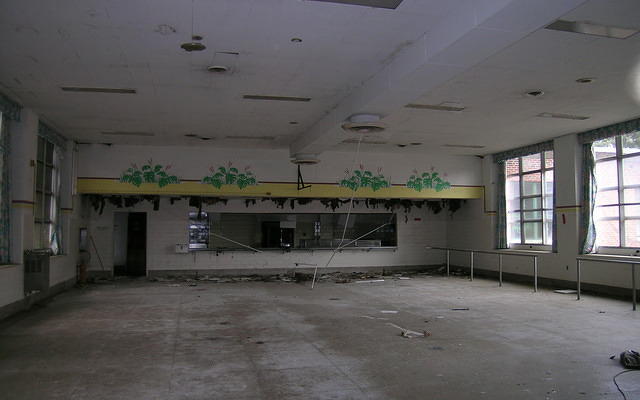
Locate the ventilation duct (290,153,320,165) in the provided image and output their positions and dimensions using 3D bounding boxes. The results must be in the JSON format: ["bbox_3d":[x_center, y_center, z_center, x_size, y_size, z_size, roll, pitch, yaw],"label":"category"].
[{"bbox_3d":[-0.392,-1.091,14.111,0.750,0.260,0.750,1,-3,-13],"label":"ventilation duct"}]

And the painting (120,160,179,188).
[{"bbox_3d":[-4.750,-0.716,14.443,1.550,0.790,0.040,1,-3,-13],"label":"painting"}]

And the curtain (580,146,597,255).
[{"bbox_3d":[6.298,-0.062,12.163,0.160,2.640,0.420,1,-3,-13],"label":"curtain"}]

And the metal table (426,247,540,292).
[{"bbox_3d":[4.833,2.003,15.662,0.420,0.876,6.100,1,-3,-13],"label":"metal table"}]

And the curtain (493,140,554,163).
[{"bbox_3d":[5.715,-1.345,14.749,0.160,0.280,2.890,1,-3,-13],"label":"curtain"}]

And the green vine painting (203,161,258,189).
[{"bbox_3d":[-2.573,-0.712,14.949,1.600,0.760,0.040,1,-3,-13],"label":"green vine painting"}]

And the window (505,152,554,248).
[{"bbox_3d":[5.831,0.012,14.569,0.120,2.610,2.400,1,-3,-13],"label":"window"}]

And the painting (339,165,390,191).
[{"bbox_3d":[1.377,-0.659,15.865,1.670,0.860,0.040,1,-3,-13],"label":"painting"}]

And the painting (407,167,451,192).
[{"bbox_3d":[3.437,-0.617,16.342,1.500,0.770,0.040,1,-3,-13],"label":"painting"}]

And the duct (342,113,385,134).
[{"bbox_3d":[0.794,-1.364,9.364,0.750,0.260,0.750,0,-3,0],"label":"duct"}]

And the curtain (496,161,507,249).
[{"bbox_3d":[5.505,0.135,15.659,0.140,2.670,0.480,1,-3,-13],"label":"curtain"}]

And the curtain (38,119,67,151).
[{"bbox_3d":[-6.157,-1.470,11.943,0.160,0.290,2.250,1,-3,-13],"label":"curtain"}]

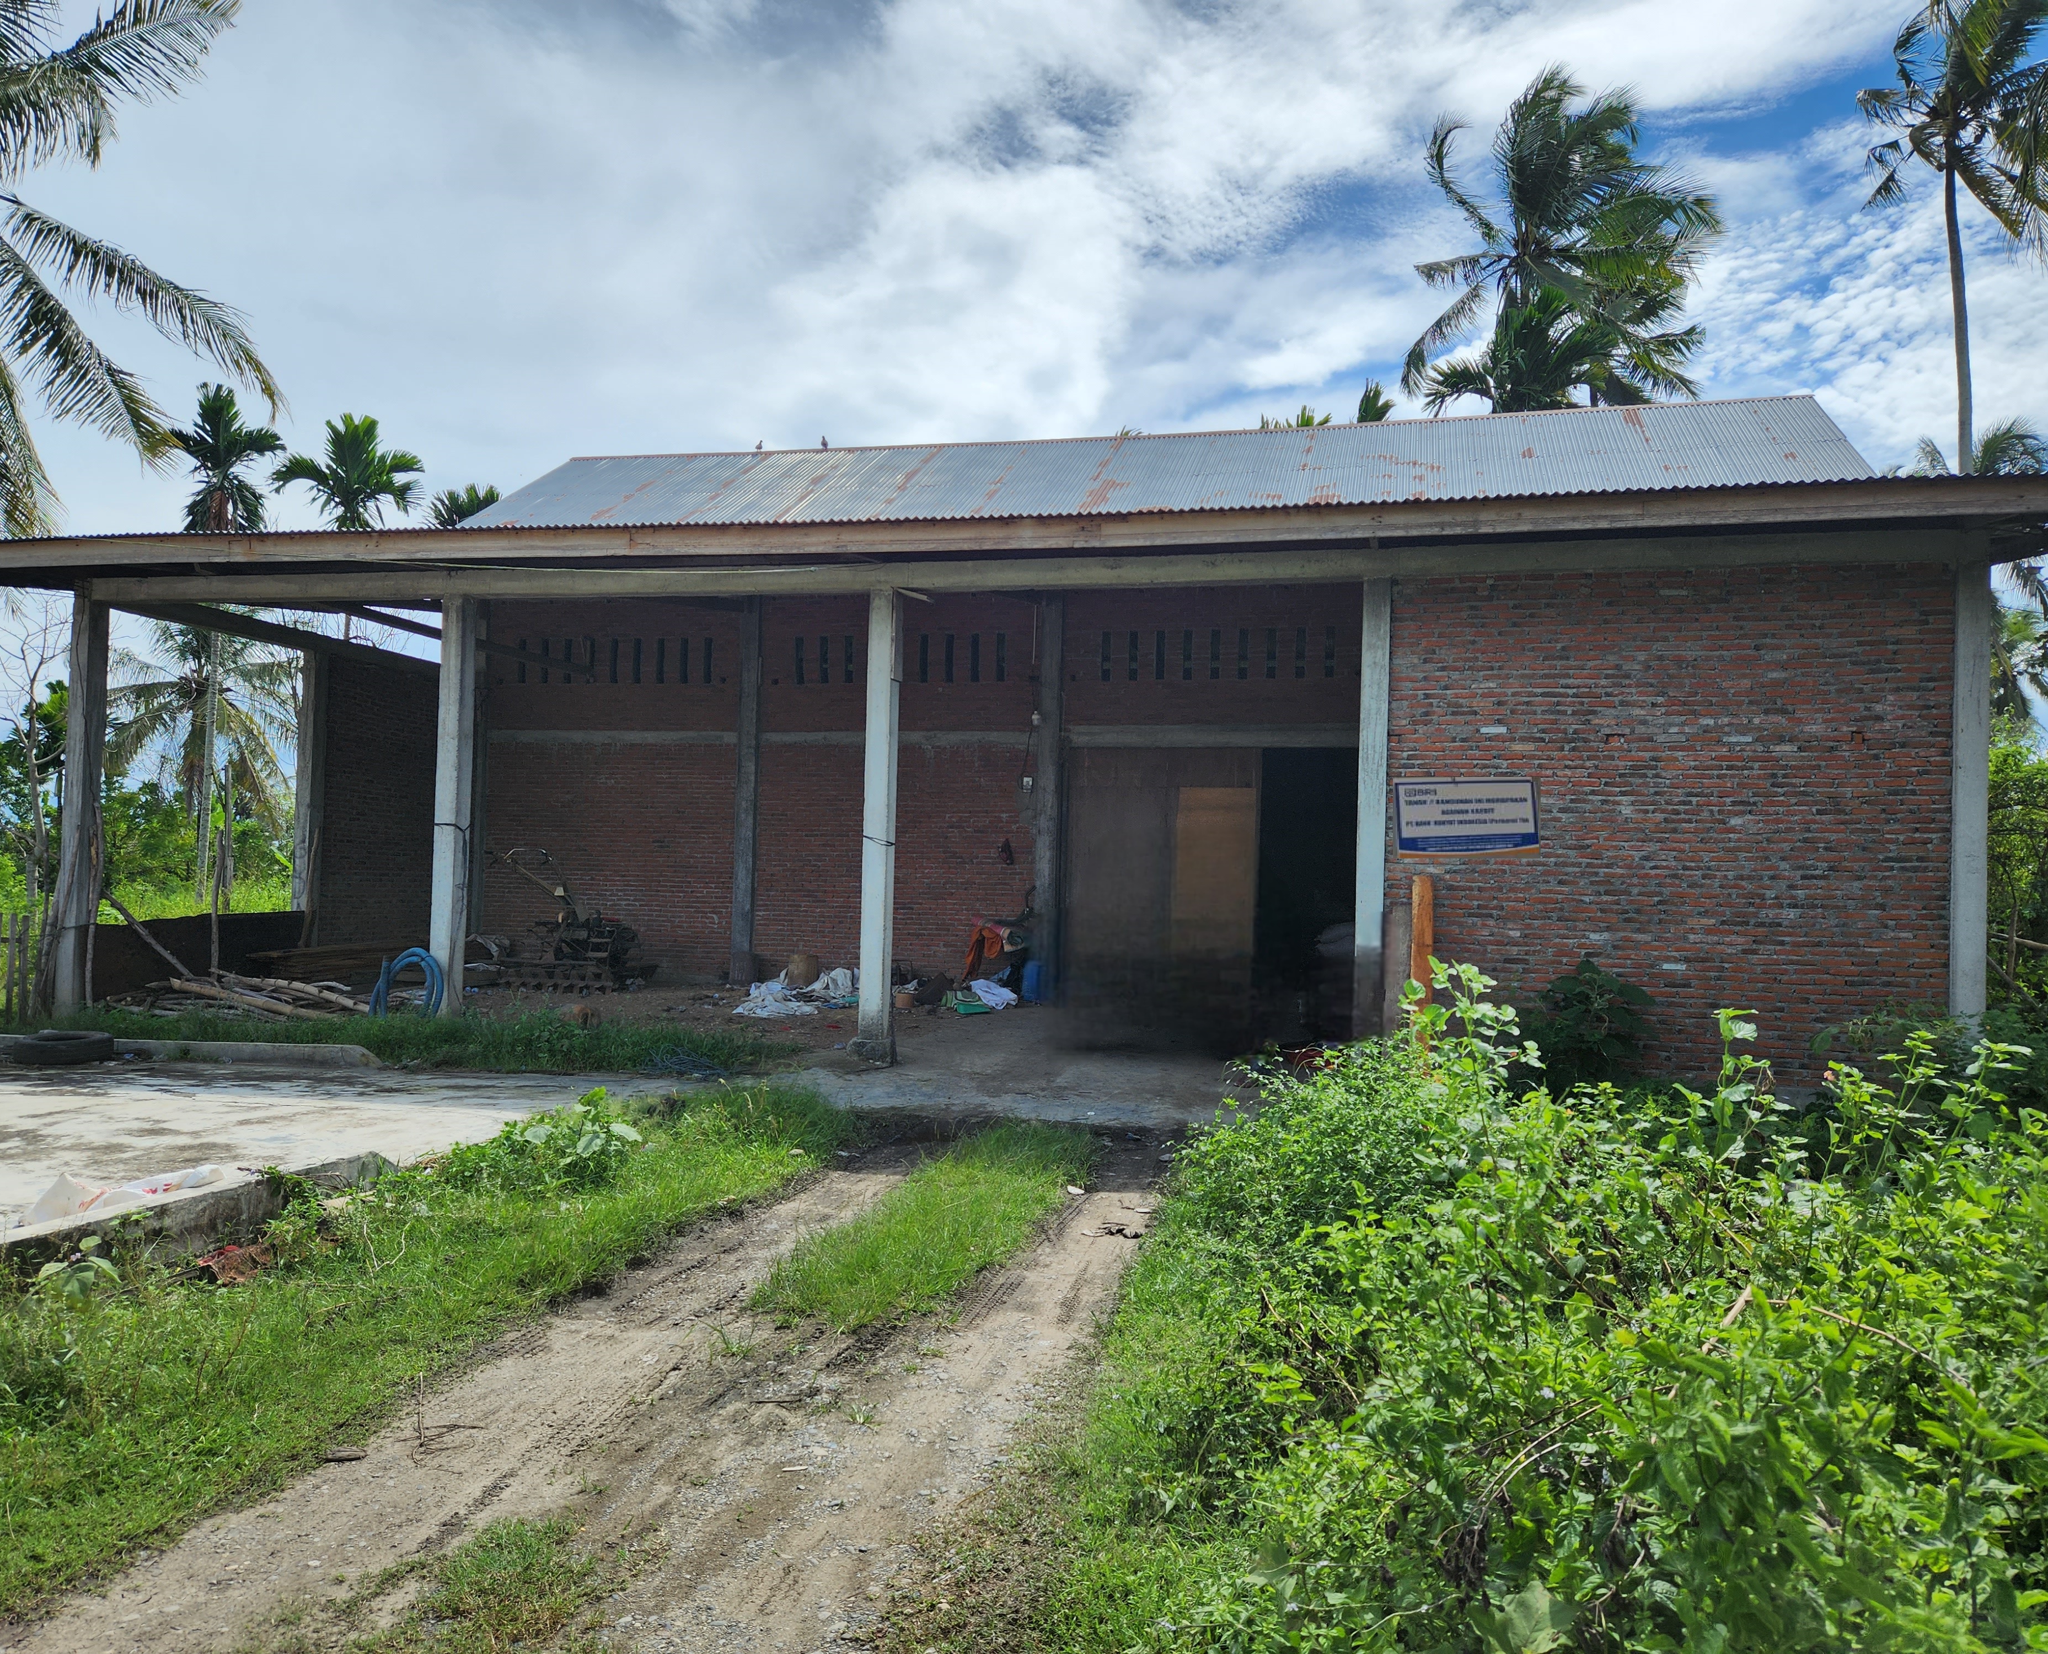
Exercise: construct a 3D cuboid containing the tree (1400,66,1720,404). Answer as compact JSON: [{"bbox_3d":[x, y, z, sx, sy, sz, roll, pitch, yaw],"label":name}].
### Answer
[{"bbox_3d":[11.464,-6.887,31.833,7.000,19.447,7.000,1,-2,13],"label":"tree"}]

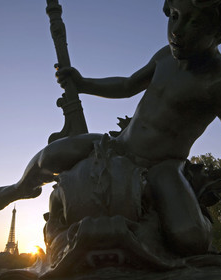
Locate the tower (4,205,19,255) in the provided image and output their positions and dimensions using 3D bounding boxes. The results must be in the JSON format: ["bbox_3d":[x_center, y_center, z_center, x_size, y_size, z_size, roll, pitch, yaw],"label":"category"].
[{"bbox_3d":[-510.641,494.006,1341.741,125.000,327.000,125.000,15,-32,-36],"label":"tower"}]

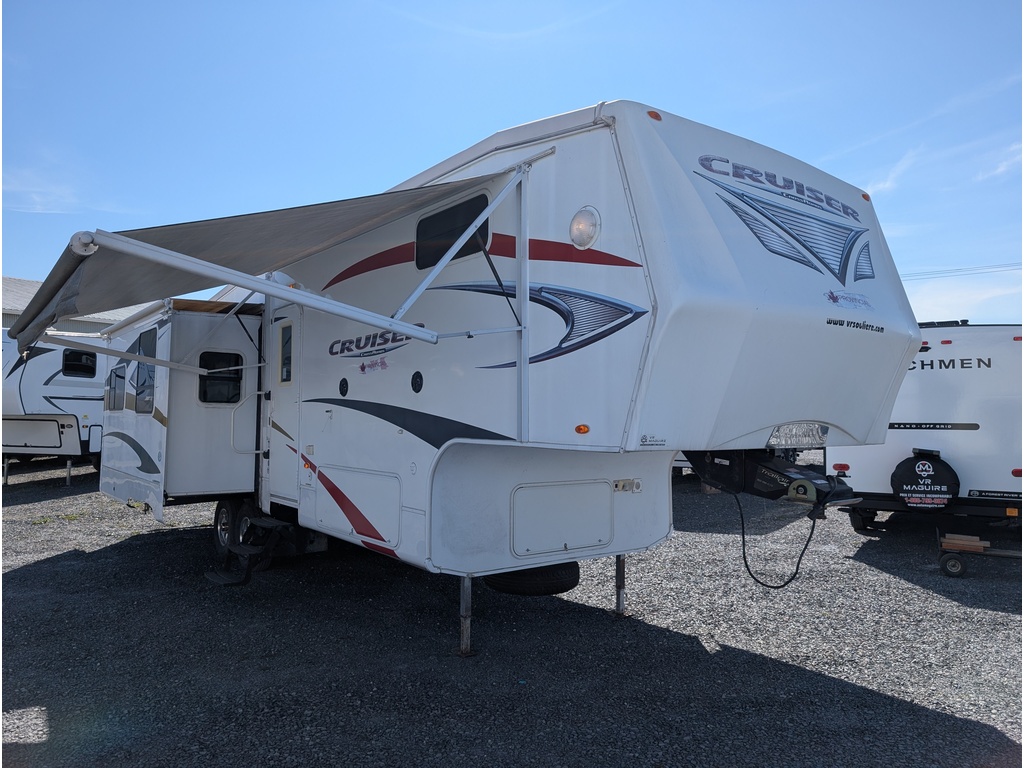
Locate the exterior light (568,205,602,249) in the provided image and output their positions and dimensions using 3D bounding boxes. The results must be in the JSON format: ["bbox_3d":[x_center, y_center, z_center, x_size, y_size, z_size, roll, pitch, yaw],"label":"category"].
[{"bbox_3d":[0.348,-0.779,3.553,0.050,0.222,0.222,2,-3,-38],"label":"exterior light"}]

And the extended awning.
[{"bbox_3d":[-2.087,-0.749,4.937,2.180,0.980,4.260,2,-3,-38],"label":"extended awning"}]

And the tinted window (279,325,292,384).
[{"bbox_3d":[-2.163,-0.286,6.765,0.040,0.590,0.370,2,-3,-38],"label":"tinted window"}]

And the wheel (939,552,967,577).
[{"bbox_3d":[4.622,1.898,7.443,0.260,0.260,0.085,0,-3,13],"label":"wheel"}]

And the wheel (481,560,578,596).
[{"bbox_3d":[0.149,1.495,5.657,0.775,0.230,0.775,0,-2,0],"label":"wheel"}]

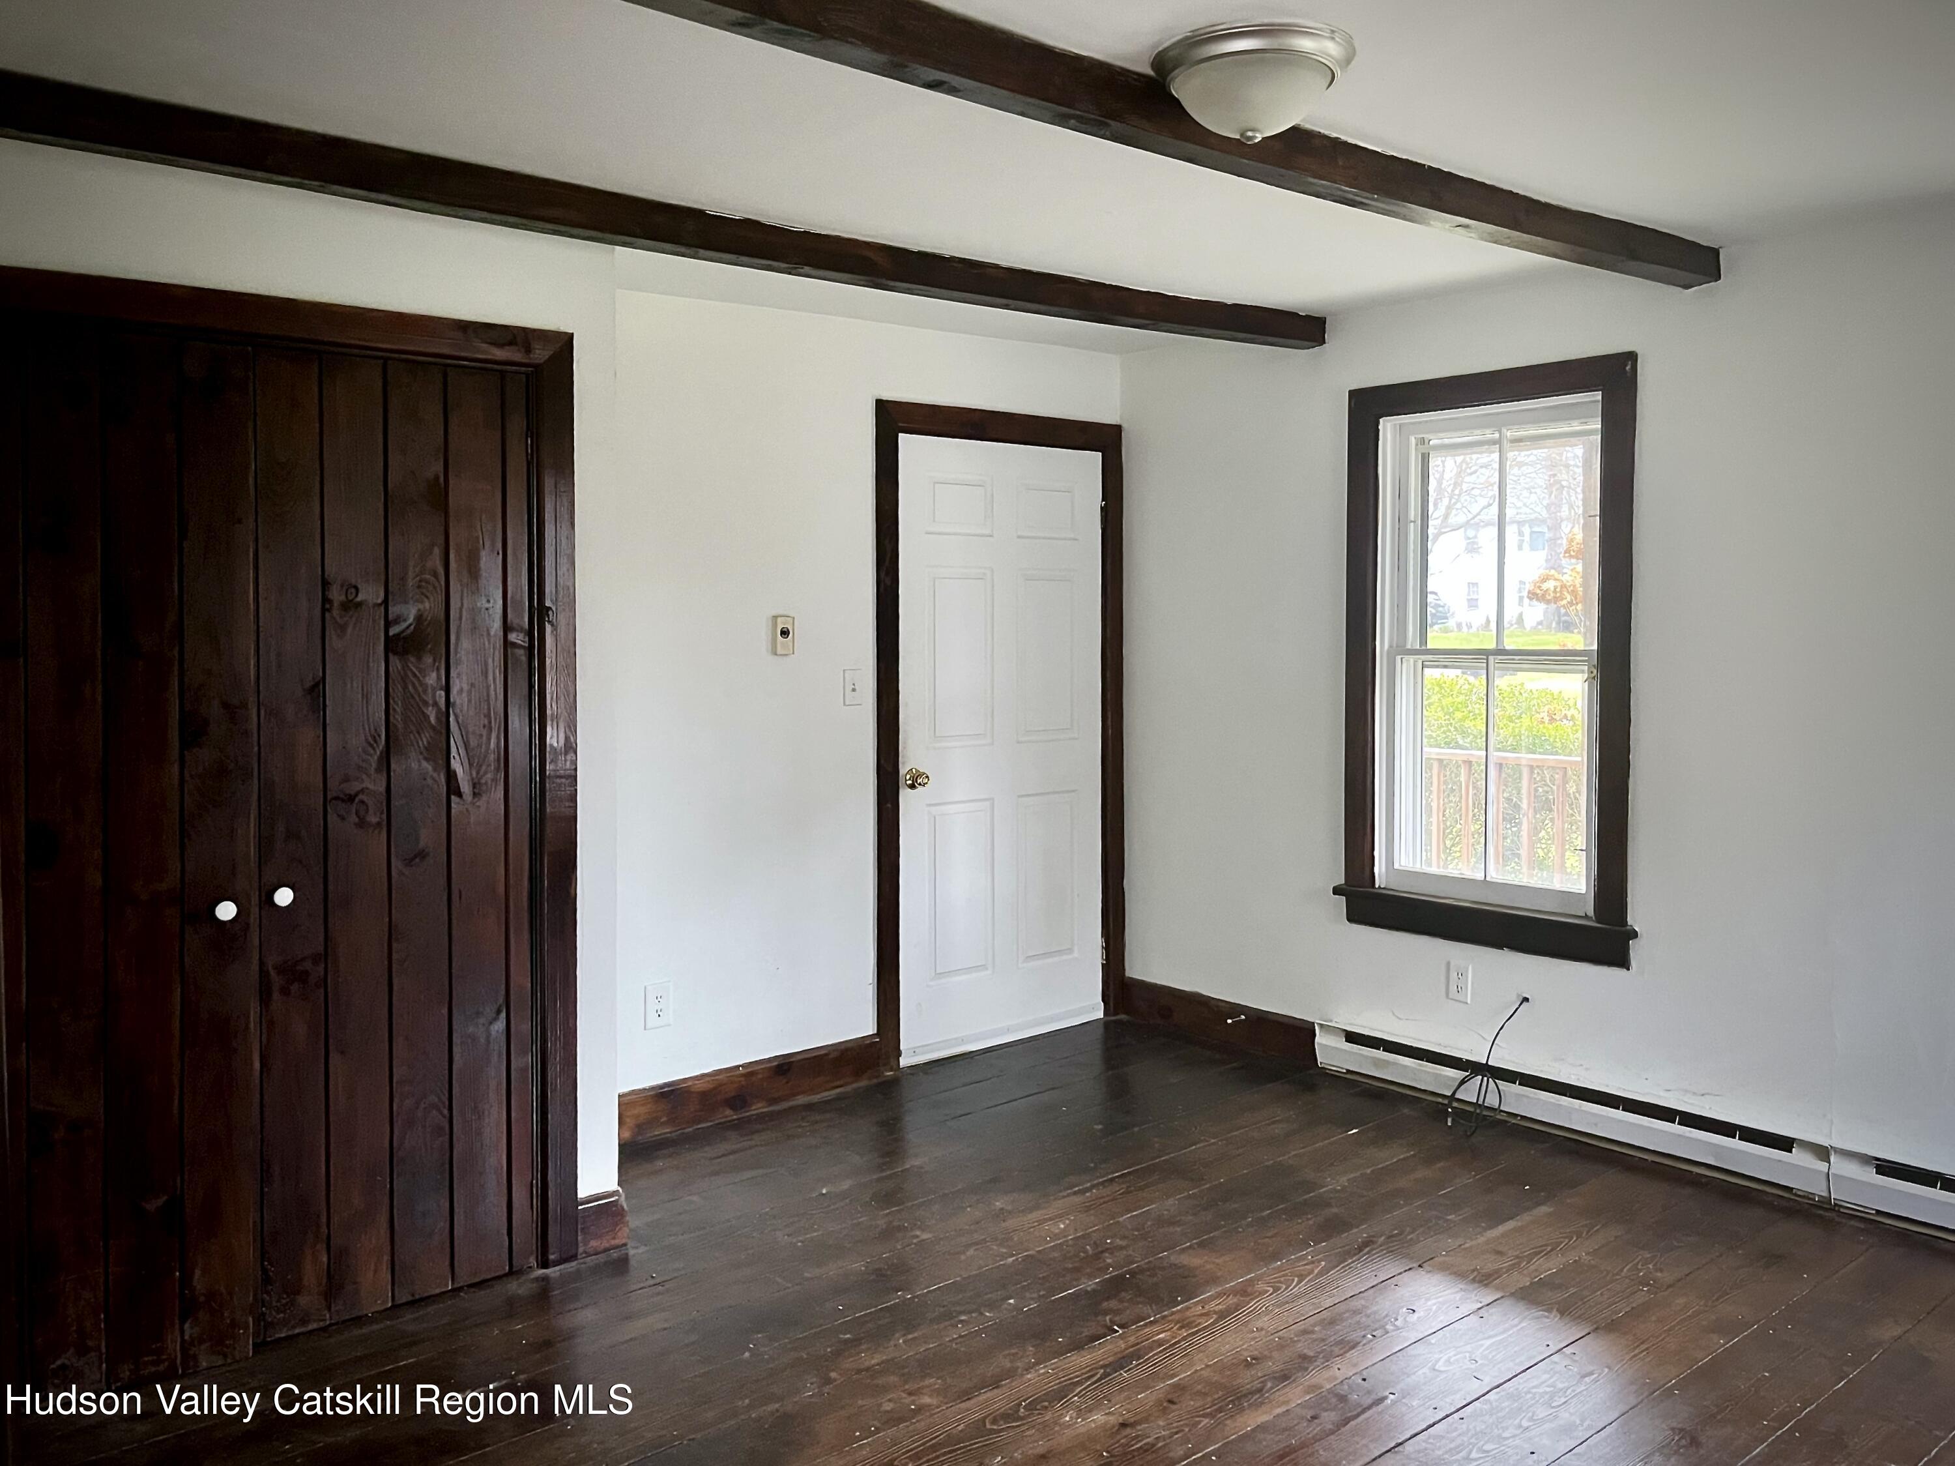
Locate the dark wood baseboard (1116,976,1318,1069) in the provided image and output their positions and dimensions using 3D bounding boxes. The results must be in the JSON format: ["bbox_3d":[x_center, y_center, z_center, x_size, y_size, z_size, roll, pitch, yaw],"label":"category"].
[{"bbox_3d":[0.811,0.981,5.056,0.022,0.144,0.875,-4,5,-40],"label":"dark wood baseboard"}]

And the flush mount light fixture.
[{"bbox_3d":[0.441,-1.009,2.357,0.322,0.128,0.322,-1,4,0],"label":"flush mount light fixture"}]

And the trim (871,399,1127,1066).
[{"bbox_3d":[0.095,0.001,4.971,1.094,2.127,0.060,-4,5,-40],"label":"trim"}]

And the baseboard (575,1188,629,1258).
[{"bbox_3d":[-0.863,1.123,3.381,0.122,0.138,0.025,-4,5,-40],"label":"baseboard"}]

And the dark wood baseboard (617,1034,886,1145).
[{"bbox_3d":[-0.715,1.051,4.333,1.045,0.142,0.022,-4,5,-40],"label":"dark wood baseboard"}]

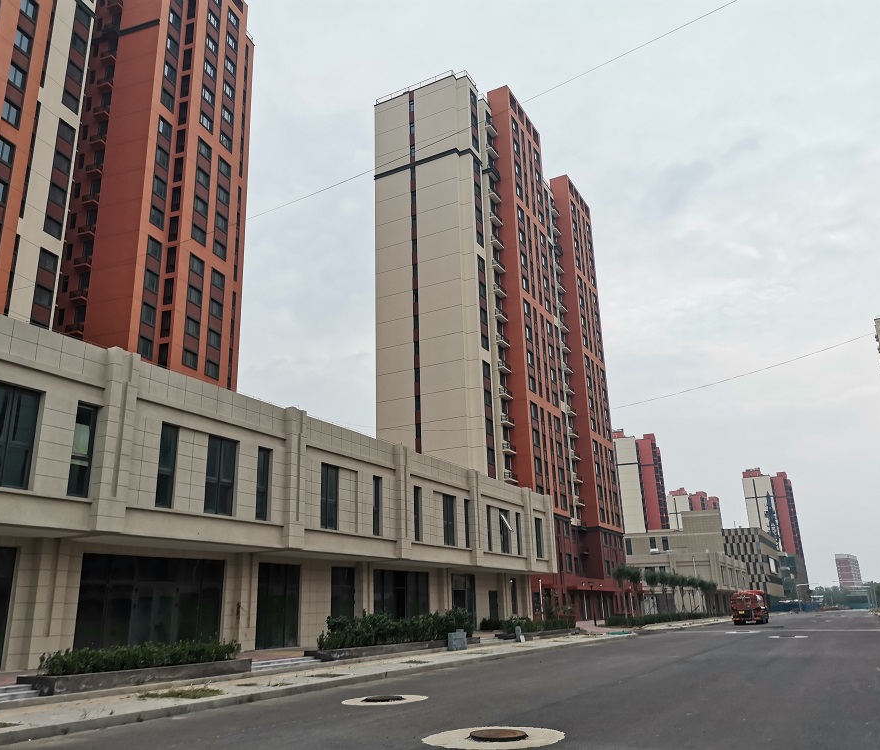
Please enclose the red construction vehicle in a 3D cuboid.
[{"bbox_3d":[26.302,19.658,63.475,2.069,2.600,6.100,-11,-20,26],"label":"red construction vehicle"}]

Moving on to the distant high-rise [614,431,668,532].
[{"bbox_3d":[73.490,54.005,274.268,16.300,61.554,43.500,-9,-19,21],"label":"distant high-rise"}]

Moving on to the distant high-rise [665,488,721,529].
[{"bbox_3d":[143.456,96.045,414.517,17.500,61.948,48.000,-12,-20,28],"label":"distant high-rise"}]

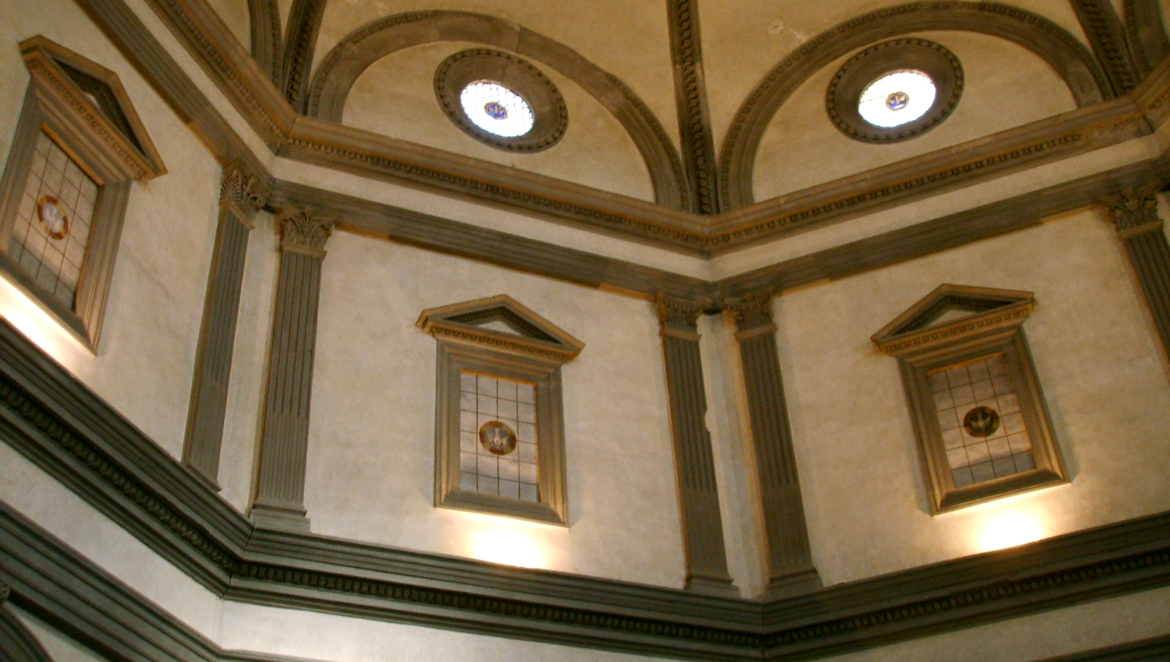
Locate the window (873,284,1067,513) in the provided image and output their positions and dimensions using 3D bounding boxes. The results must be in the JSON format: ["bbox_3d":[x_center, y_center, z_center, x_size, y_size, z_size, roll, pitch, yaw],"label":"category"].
[{"bbox_3d":[3.474,0.530,11.827,1.509,2.235,0.301,-16,-39,15],"label":"window"}]

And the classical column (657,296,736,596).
[{"bbox_3d":[1.030,1.056,12.618,0.520,3.349,0.193,12,-40,-20],"label":"classical column"}]

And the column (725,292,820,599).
[{"bbox_3d":[1.802,1.040,12.652,0.520,3.335,0.193,-16,-39,15],"label":"column"}]

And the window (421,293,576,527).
[{"bbox_3d":[-0.700,0.636,11.994,1.610,2.369,0.239,12,-40,-20],"label":"window"}]

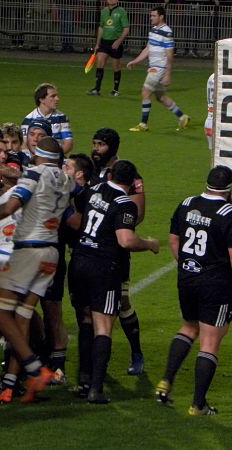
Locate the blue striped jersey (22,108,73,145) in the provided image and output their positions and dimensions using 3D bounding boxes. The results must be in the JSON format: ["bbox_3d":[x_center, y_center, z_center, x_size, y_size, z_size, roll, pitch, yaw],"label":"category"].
[{"bbox_3d":[-0.682,-0.831,42.600,0.520,0.680,0.320,2,5,-8],"label":"blue striped jersey"}]

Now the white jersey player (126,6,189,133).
[{"bbox_3d":[0.631,-2.347,65.100,0.880,1.840,0.600,0,5,-25],"label":"white jersey player"}]

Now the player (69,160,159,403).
[{"bbox_3d":[-0.027,0.421,32.800,0.580,1.840,0.600,-3,7,-45],"label":"player"}]

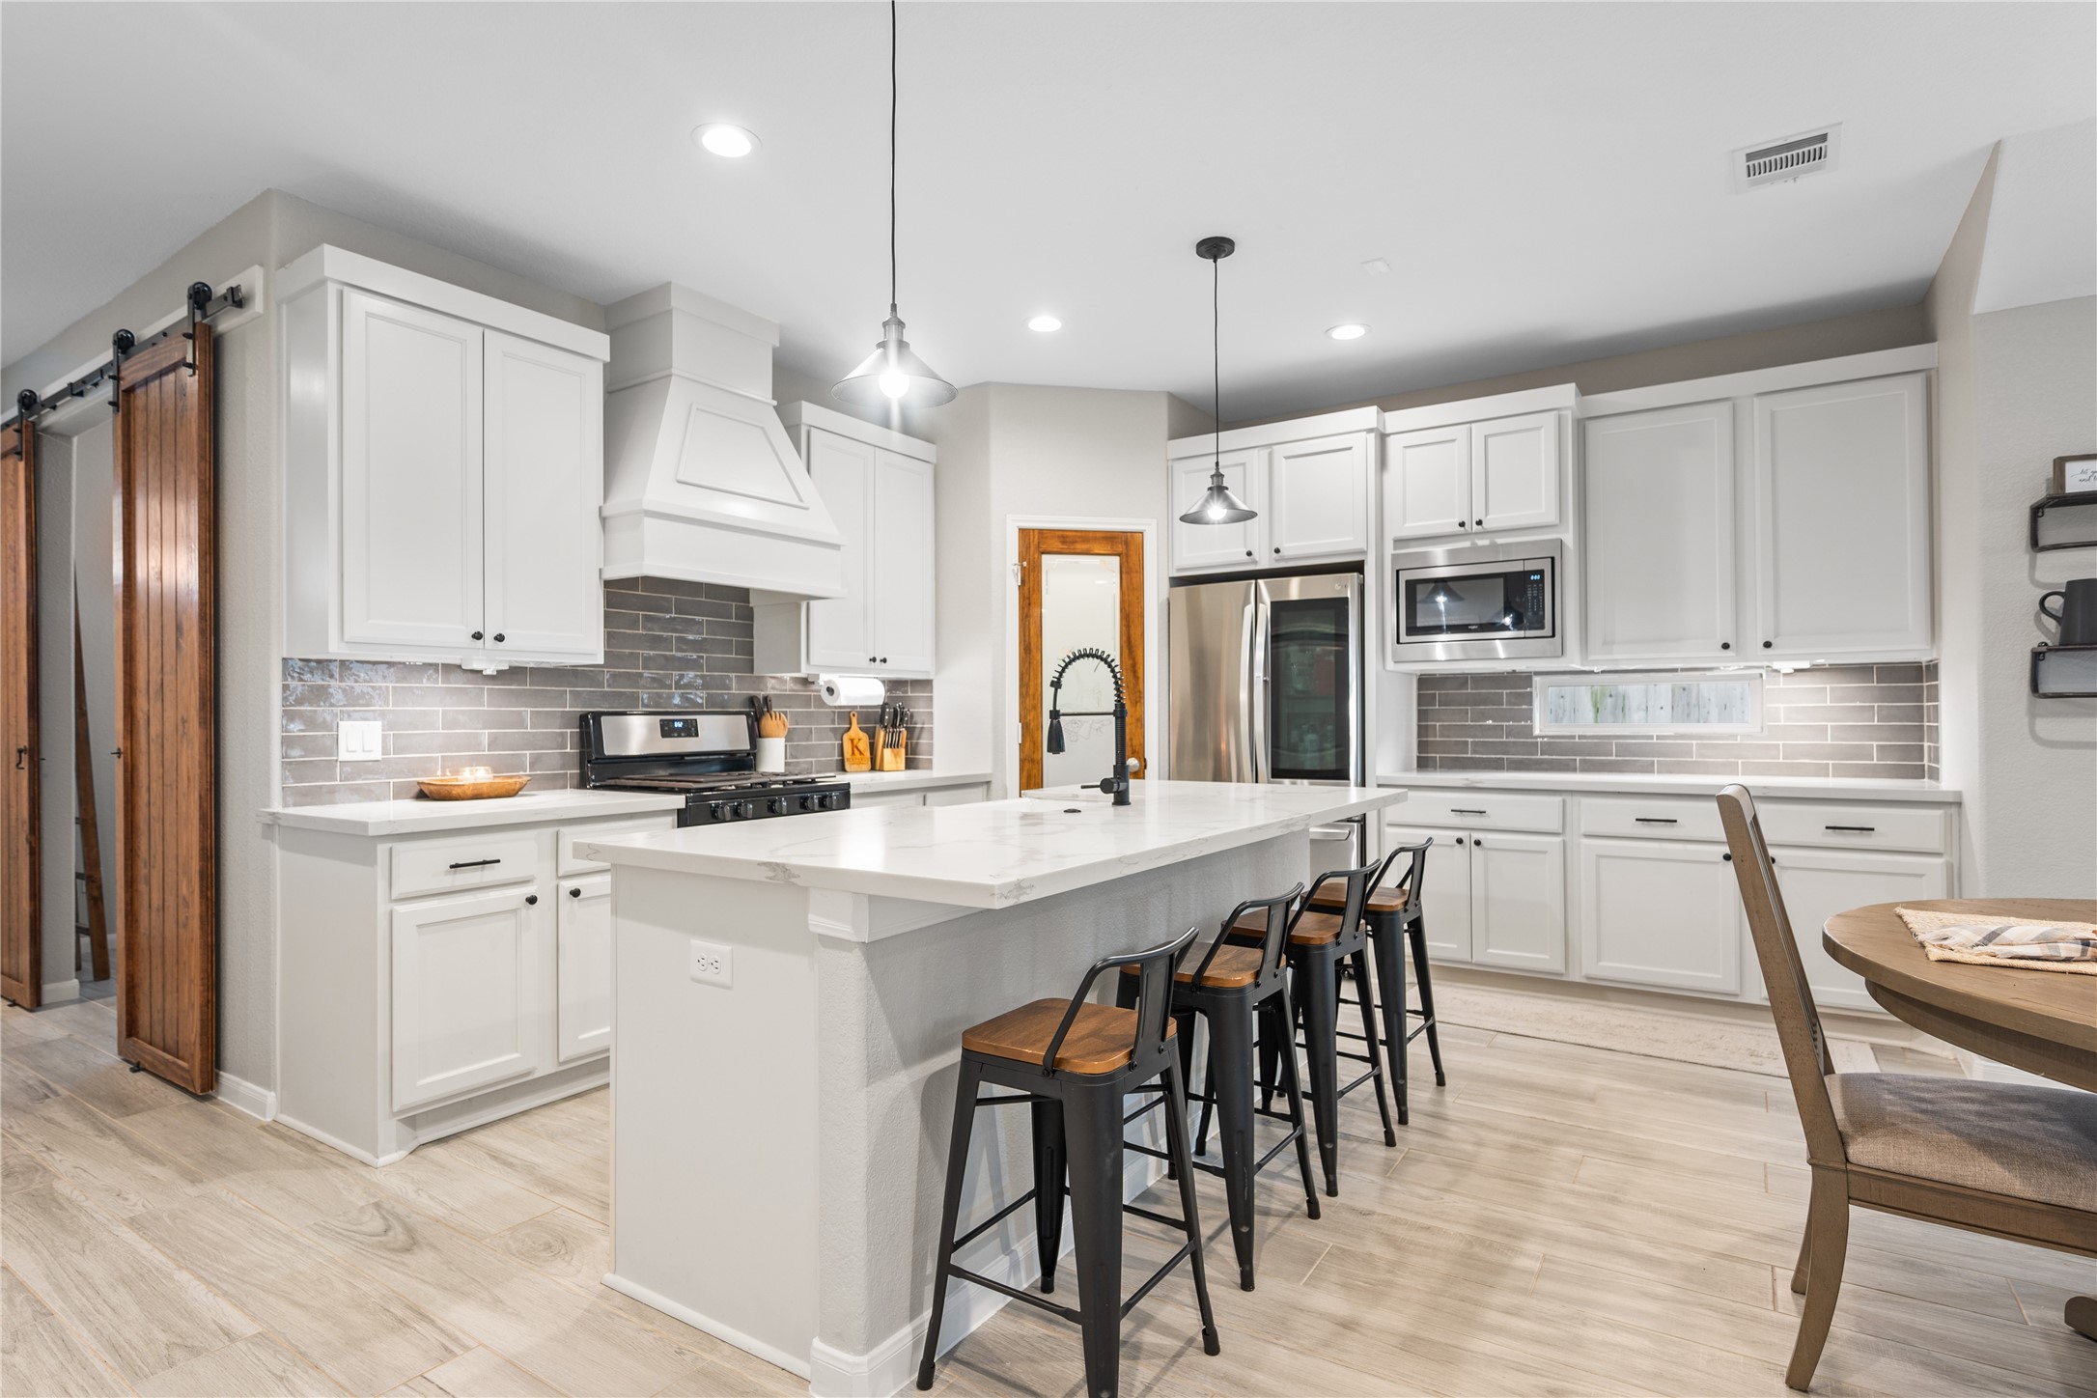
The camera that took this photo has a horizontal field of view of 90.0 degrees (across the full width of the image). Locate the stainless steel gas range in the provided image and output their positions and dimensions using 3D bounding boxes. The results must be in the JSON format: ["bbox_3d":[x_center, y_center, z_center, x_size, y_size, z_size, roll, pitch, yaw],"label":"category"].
[{"bbox_3d":[-1.256,0.650,4.040,0.693,1.178,0.762,-1,-1,34],"label":"stainless steel gas range"}]

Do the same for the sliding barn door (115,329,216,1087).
[{"bbox_3d":[-2.949,0.026,3.493,0.757,2.406,0.044,-1,-1,34],"label":"sliding barn door"}]

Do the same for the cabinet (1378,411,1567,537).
[{"bbox_3d":[1.968,-0.950,4.756,0.752,0.525,0.475,-1,-1,34],"label":"cabinet"}]

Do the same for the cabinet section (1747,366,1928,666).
[{"bbox_3d":[3.052,-0.675,4.068,0.526,1.018,0.330,-1,-1,32],"label":"cabinet section"}]

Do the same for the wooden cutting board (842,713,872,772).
[{"bbox_3d":[-0.930,0.206,5.089,0.018,0.292,0.168,-12,-7,33],"label":"wooden cutting board"}]

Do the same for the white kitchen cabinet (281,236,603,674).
[{"bbox_3d":[-1.898,-0.691,3.366,0.327,1.141,0.873,-1,-1,34],"label":"white kitchen cabinet"}]

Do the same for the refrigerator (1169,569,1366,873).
[{"bbox_3d":[1.146,0.347,4.987,0.904,1.754,0.751,-1,-1,34],"label":"refrigerator"}]

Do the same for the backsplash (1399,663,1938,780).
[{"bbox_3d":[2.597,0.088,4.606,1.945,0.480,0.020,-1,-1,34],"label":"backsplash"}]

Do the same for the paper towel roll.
[{"bbox_3d":[-0.908,-0.024,4.898,0.121,0.121,0.282,-1,-1,34],"label":"paper towel roll"}]

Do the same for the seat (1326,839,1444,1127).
[{"bbox_3d":[0.974,0.821,3.262,0.421,0.802,0.421,-1,-1,34],"label":"seat"}]

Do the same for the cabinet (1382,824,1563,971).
[{"bbox_3d":[1.897,0.806,4.545,0.687,0.558,0.603,-1,-1,34],"label":"cabinet"}]

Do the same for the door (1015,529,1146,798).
[{"bbox_3d":[0.168,0.210,5.050,0.619,2.033,0.040,0,-1,-11],"label":"door"}]

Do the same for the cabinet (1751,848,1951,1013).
[{"bbox_3d":[2.919,0.794,3.860,0.538,0.551,0.603,-1,-1,34],"label":"cabinet"}]

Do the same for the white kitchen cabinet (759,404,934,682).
[{"bbox_3d":[-0.915,-0.668,4.830,0.327,1.141,0.869,-1,-1,34],"label":"white kitchen cabinet"}]

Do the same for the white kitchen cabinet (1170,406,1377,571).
[{"bbox_3d":[1.202,-0.949,5.188,1.020,0.683,0.624,-1,-1,34],"label":"white kitchen cabinet"}]

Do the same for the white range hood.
[{"bbox_3d":[-1.320,-0.950,4.040,0.542,1.085,0.931,-1,-1,34],"label":"white range hood"}]

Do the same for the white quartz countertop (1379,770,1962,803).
[{"bbox_3d":[2.385,0.331,4.227,1.902,0.037,0.662,-1,-1,34],"label":"white quartz countertop"}]

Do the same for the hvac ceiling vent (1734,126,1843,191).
[{"bbox_3d":[2.124,-1.539,3.015,0.247,0.020,0.302,-1,-1,34],"label":"hvac ceiling vent"}]

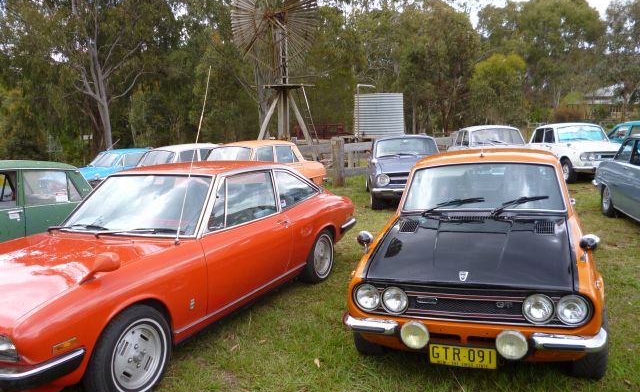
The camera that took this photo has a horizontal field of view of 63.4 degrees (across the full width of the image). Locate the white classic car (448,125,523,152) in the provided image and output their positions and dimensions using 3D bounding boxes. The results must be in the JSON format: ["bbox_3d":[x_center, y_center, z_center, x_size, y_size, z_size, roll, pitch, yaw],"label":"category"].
[{"bbox_3d":[4.263,-1.035,12.861,1.500,1.400,4.050,-1,8,5],"label":"white classic car"}]

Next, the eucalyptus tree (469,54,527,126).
[{"bbox_3d":[11.378,-6.661,33.000,3.570,4.972,3.570,1,8,19],"label":"eucalyptus tree"}]

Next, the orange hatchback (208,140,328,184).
[{"bbox_3d":[-1.548,-0.448,11.023,1.500,1.390,4.050,4,10,36],"label":"orange hatchback"}]

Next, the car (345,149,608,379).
[{"bbox_3d":[1.478,0.290,4.692,1.500,1.330,4.000,1,8,21],"label":"car"}]

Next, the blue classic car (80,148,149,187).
[{"bbox_3d":[-5.426,-0.644,14.519,1.500,1.390,4.050,4,10,39],"label":"blue classic car"}]

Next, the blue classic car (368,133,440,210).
[{"bbox_3d":[1.801,-0.624,11.129,1.520,1.380,4.020,-2,8,4],"label":"blue classic car"}]

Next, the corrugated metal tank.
[{"bbox_3d":[1.789,-2.433,15.500,1.482,1.302,1.482,-1,8,7],"label":"corrugated metal tank"}]

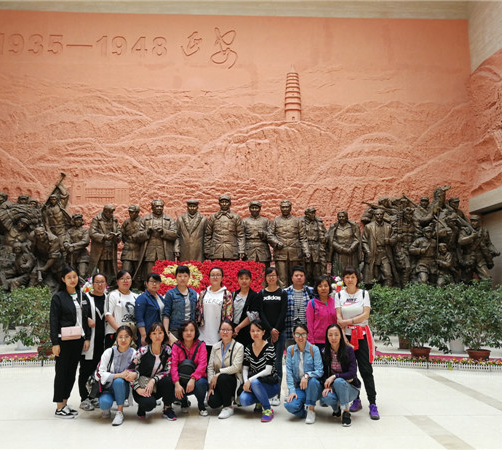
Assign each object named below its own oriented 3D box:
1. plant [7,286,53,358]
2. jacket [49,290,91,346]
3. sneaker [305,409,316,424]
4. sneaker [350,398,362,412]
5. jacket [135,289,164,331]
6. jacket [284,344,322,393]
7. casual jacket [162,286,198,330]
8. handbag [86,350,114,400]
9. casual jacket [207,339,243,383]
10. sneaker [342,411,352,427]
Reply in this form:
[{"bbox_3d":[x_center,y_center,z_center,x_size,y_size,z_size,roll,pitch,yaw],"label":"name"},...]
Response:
[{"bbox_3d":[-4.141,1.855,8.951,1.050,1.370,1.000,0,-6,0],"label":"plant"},{"bbox_3d":[-2.067,1.071,5.359,0.460,0.640,0.320,5,-8,-33],"label":"jacket"},{"bbox_3d":[0.646,2.054,5.046,0.090,0.100,0.245,-1,-6,12],"label":"sneaker"},{"bbox_3d":[1.225,2.083,5.442,0.095,0.125,0.250,-4,-8,28],"label":"sneaker"},{"bbox_3d":[-1.241,1.097,5.835,0.440,0.560,0.300,3,-7,-28],"label":"jacket"},{"bbox_3d":[0.596,1.593,5.214,0.420,0.540,0.380,-1,-7,8],"label":"jacket"},{"bbox_3d":[-0.900,1.051,5.890,0.440,0.520,0.270,1,-6,-5],"label":"casual jacket"},{"bbox_3d":[-1.701,1.678,5.253,0.280,0.500,0.200,-3,-8,20],"label":"handbag"},{"bbox_3d":[-0.294,1.577,5.387,0.420,0.530,0.400,-1,-7,11],"label":"casual jacket"},{"bbox_3d":[0.996,2.019,4.928,0.095,0.125,0.250,-1,-7,8],"label":"sneaker"}]

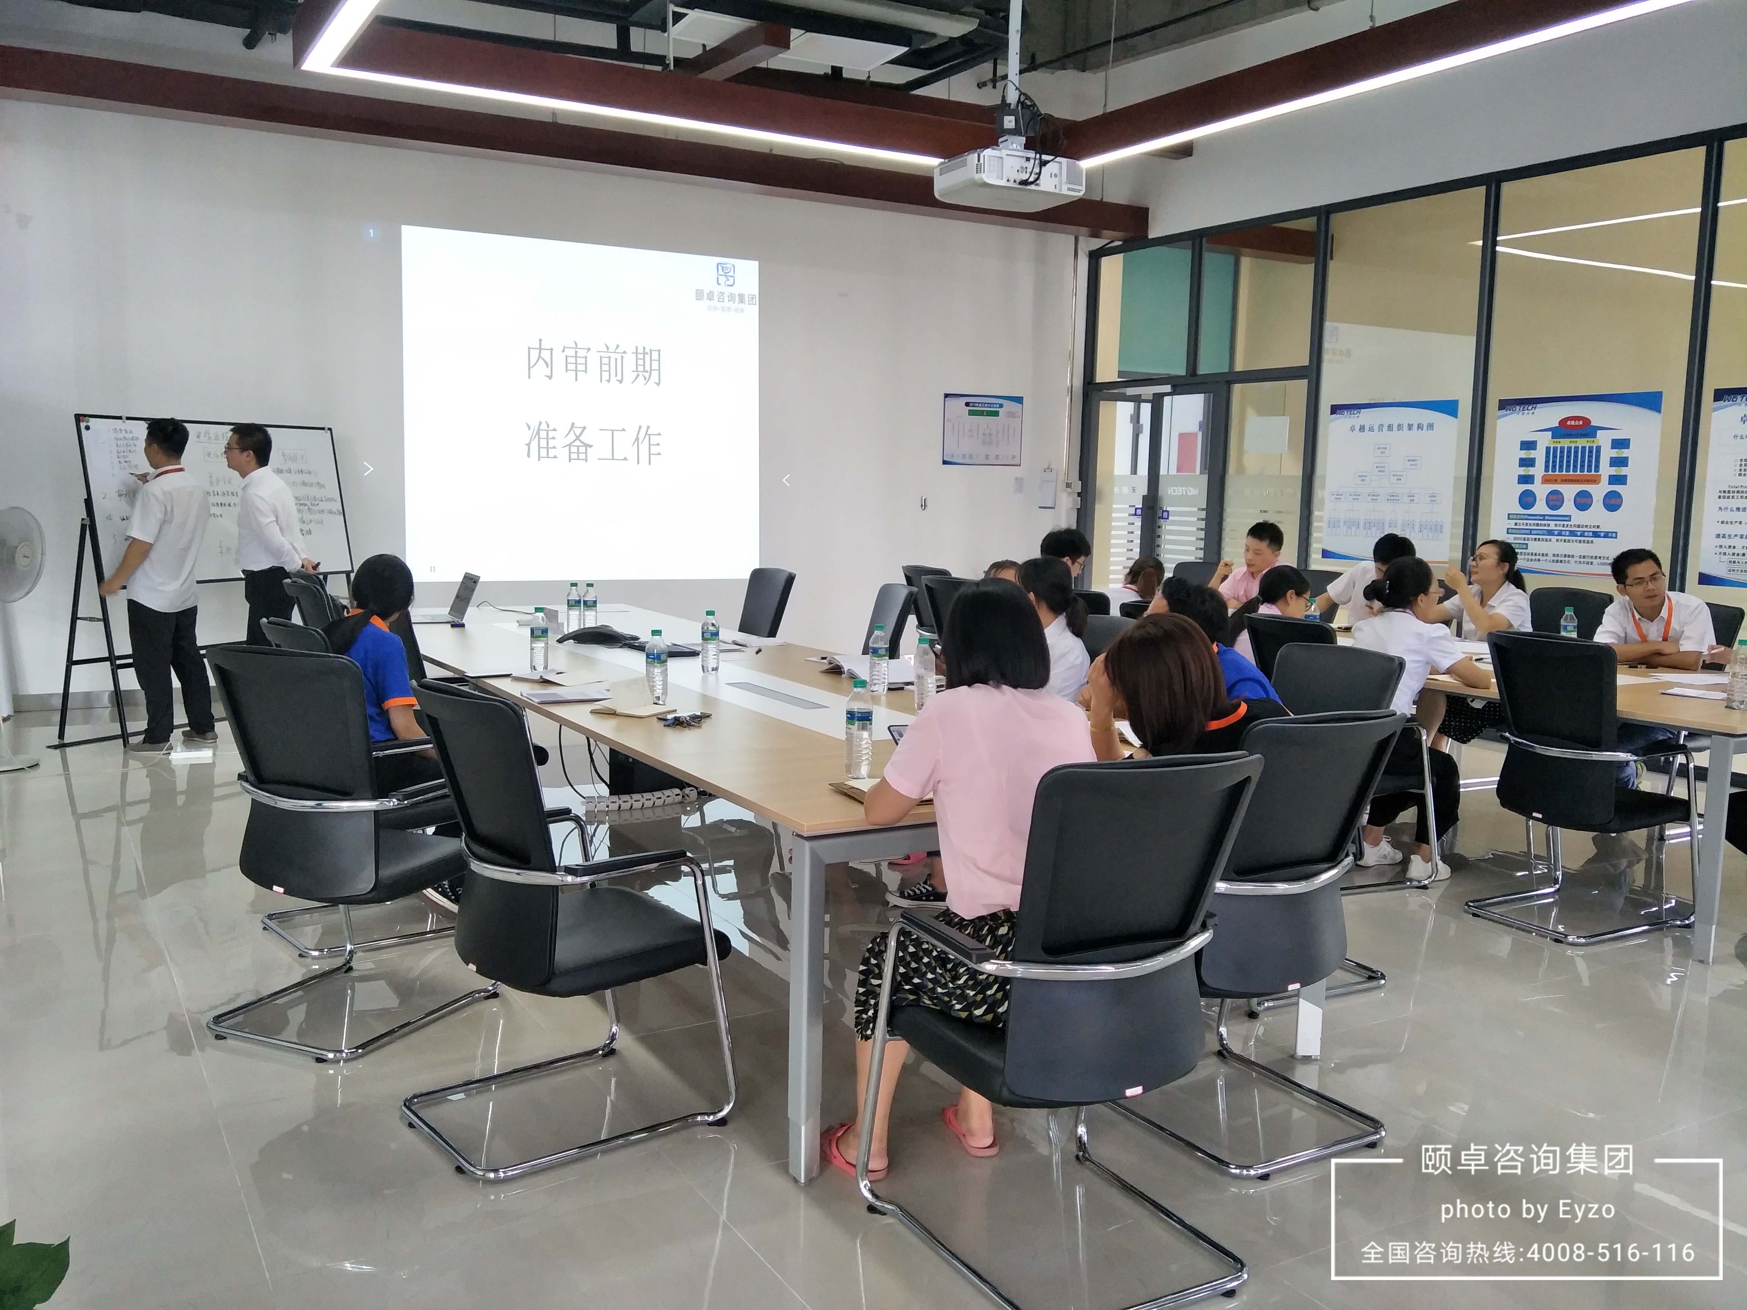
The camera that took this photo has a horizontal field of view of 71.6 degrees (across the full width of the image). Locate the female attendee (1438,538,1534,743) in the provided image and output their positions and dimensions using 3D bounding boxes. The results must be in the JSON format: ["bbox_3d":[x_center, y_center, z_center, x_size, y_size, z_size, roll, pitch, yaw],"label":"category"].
[{"bbox_3d":[2.718,0.069,5.573,0.713,1.210,0.486,-1,8,-17],"label":"female attendee"}]

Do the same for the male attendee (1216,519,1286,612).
[{"bbox_3d":[2.052,-0.121,6.696,0.679,1.230,0.498,-4,9,-35],"label":"male attendee"}]

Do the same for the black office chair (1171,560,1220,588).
[{"bbox_3d":[1.933,-0.092,7.895,0.630,1.000,0.570,-3,8,-30],"label":"black office chair"}]

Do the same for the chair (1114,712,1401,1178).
[{"bbox_3d":[0.841,0.602,2.857,0.570,1.000,0.630,-3,9,-33],"label":"chair"}]

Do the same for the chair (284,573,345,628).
[{"bbox_3d":[-2.220,0.184,5.310,0.630,1.000,0.570,-3,9,-32],"label":"chair"}]

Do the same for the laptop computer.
[{"bbox_3d":[-1.884,-0.241,5.223,0.324,0.210,0.321,-2,8,-25],"label":"laptop computer"}]

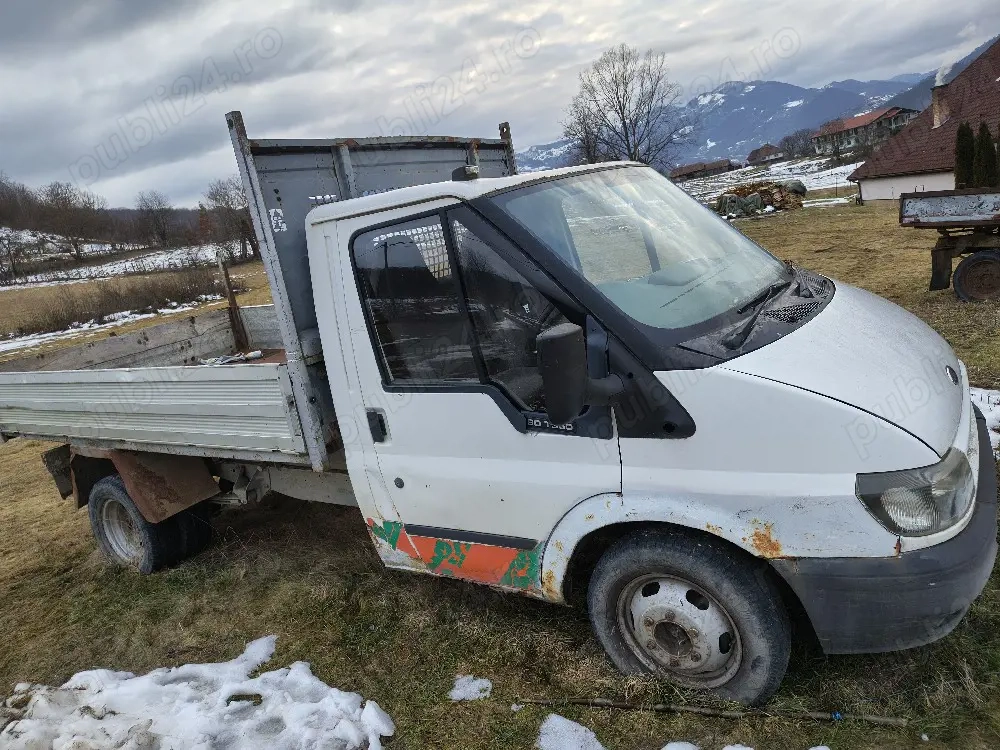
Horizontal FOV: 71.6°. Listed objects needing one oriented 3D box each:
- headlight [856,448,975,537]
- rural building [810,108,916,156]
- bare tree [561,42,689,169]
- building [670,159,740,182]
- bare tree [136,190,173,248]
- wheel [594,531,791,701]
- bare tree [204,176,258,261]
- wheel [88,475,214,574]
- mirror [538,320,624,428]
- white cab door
[{"bbox_3d":[1.193,0.332,1.989,0.287,0.215,0.318,-1,15,36],"label":"headlight"},{"bbox_3d":[84.119,-56.195,160.000,11.000,9.000,22.000,-15,13,-20],"label":"rural building"},{"bbox_3d":[10.834,-21.291,58.000,10.000,12.000,9.500,-7,13,13],"label":"bare tree"},{"bbox_3d":[51.619,-51.367,175.000,16.000,4.200,7.000,-3,14,30],"label":"building"},{"bbox_3d":[-64.597,-29.158,130.000,6.500,10.500,6.500,-15,14,-23],"label":"bare tree"},{"bbox_3d":[0.654,0.875,2.475,0.701,0.697,0.195,-1,15,36],"label":"wheel"},{"bbox_3d":[-34.595,-20.446,90.000,7.200,10.500,7.200,-14,13,-18],"label":"bare tree"},{"bbox_3d":[-2.431,1.001,4.805,0.700,0.690,0.410,-1,15,36],"label":"wheel"},{"bbox_3d":[0.253,0.000,2.206,0.184,0.318,0.266,-1,15,36],"label":"mirror"},{"bbox_3d":[-0.086,0.088,2.673,1.230,1.517,0.205,-1,15,36],"label":"white cab door"}]

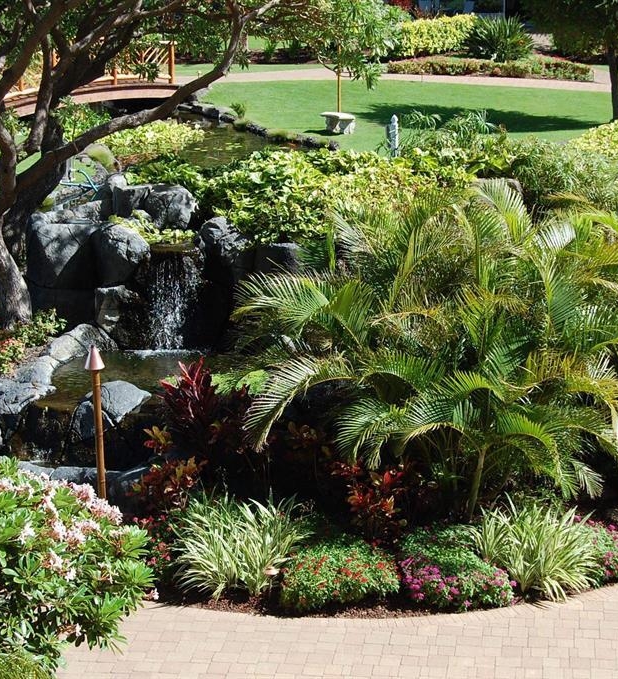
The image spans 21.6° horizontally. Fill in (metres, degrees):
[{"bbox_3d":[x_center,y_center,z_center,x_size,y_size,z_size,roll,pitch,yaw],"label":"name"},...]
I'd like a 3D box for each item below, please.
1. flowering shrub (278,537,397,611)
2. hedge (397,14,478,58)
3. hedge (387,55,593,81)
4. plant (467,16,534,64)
[{"bbox_3d":[0.310,2.290,16.300,1.200,0.520,1.020,0,19,1],"label":"flowering shrub"},{"bbox_3d":[3.140,-7.607,40.500,2.100,0.900,1.100,6,21,19],"label":"hedge"},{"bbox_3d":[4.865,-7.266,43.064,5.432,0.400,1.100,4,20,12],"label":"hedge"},{"bbox_3d":[5.240,-8.250,44.500,1.900,1.300,1.800,2,19,6],"label":"plant"}]

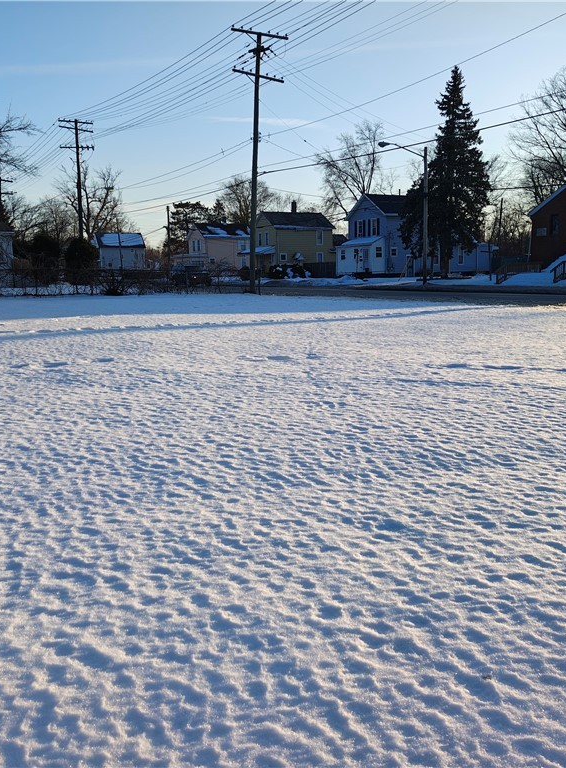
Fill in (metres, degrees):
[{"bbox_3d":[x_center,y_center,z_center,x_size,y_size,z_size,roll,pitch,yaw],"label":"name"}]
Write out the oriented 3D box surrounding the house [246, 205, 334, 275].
[{"bbox_3d":[0.300,-15.480,82.390,9.200,7.000,6.400,-6,9,-29],"label":"house"}]

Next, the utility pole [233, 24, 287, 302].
[{"bbox_3d":[-0.975,-9.167,30.691,2.560,10.690,0.450,-6,10,-29],"label":"utility pole"}]

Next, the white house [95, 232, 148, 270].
[{"bbox_3d":[-26.280,-19.880,116.420,7.200,7.000,5.900,-6,9,-29],"label":"white house"}]

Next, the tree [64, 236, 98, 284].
[{"bbox_3d":[-13.110,-7.910,47.770,2.300,3.200,2.300,-1,8,0],"label":"tree"}]

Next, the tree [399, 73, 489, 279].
[{"bbox_3d":[13.030,-16.800,58.810,7.000,16.500,7.000,-1,8,0],"label":"tree"}]

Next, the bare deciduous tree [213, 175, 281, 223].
[{"bbox_3d":[-5.470,-23.301,110.833,9.580,15.420,9.100,-1,9,-3],"label":"bare deciduous tree"}]

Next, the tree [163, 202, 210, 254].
[{"bbox_3d":[-14.310,-21.280,109.180,7.000,11.300,7.000,-1,8,0],"label":"tree"}]

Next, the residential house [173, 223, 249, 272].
[{"bbox_3d":[-8.840,-16.970,94.260,9.600,6.800,6.400,-6,9,-29],"label":"residential house"}]

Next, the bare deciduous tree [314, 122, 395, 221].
[{"bbox_3d":[7.960,-20.720,82.760,9.000,17.200,9.000,-1,8,0],"label":"bare deciduous tree"}]

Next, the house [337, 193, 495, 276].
[{"bbox_3d":[14.582,-16.092,80.445,16.480,8.390,7.610,-5,10,-27],"label":"house"}]

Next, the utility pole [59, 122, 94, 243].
[{"bbox_3d":[-16.350,-14.410,59.040,2.750,13.300,0.400,-6,9,-29],"label":"utility pole"}]

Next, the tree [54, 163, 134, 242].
[{"bbox_3d":[-19.754,-16.768,77.089,7.880,12.040,7.090,-3,9,-14],"label":"tree"}]

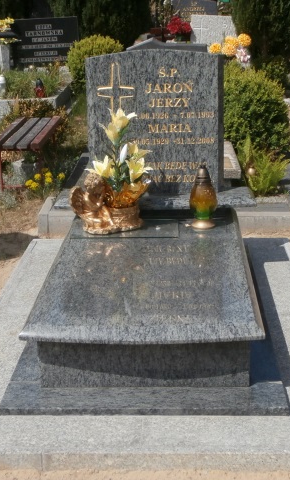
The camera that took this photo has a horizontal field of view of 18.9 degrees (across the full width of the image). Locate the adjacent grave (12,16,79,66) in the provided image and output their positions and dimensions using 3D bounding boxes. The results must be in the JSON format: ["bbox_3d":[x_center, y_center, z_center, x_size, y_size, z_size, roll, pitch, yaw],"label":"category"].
[{"bbox_3d":[-1.260,-2.531,11.136,0.841,0.611,0.099,-3,16,-5],"label":"adjacent grave"}]

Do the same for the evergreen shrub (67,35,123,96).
[{"bbox_3d":[-0.602,-2.094,10.597,0.684,0.802,0.684,-1,16,3],"label":"evergreen shrub"}]

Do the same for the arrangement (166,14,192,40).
[{"bbox_3d":[0.529,-3.299,13.525,0.389,0.394,0.284,-1,16,3],"label":"arrangement"}]

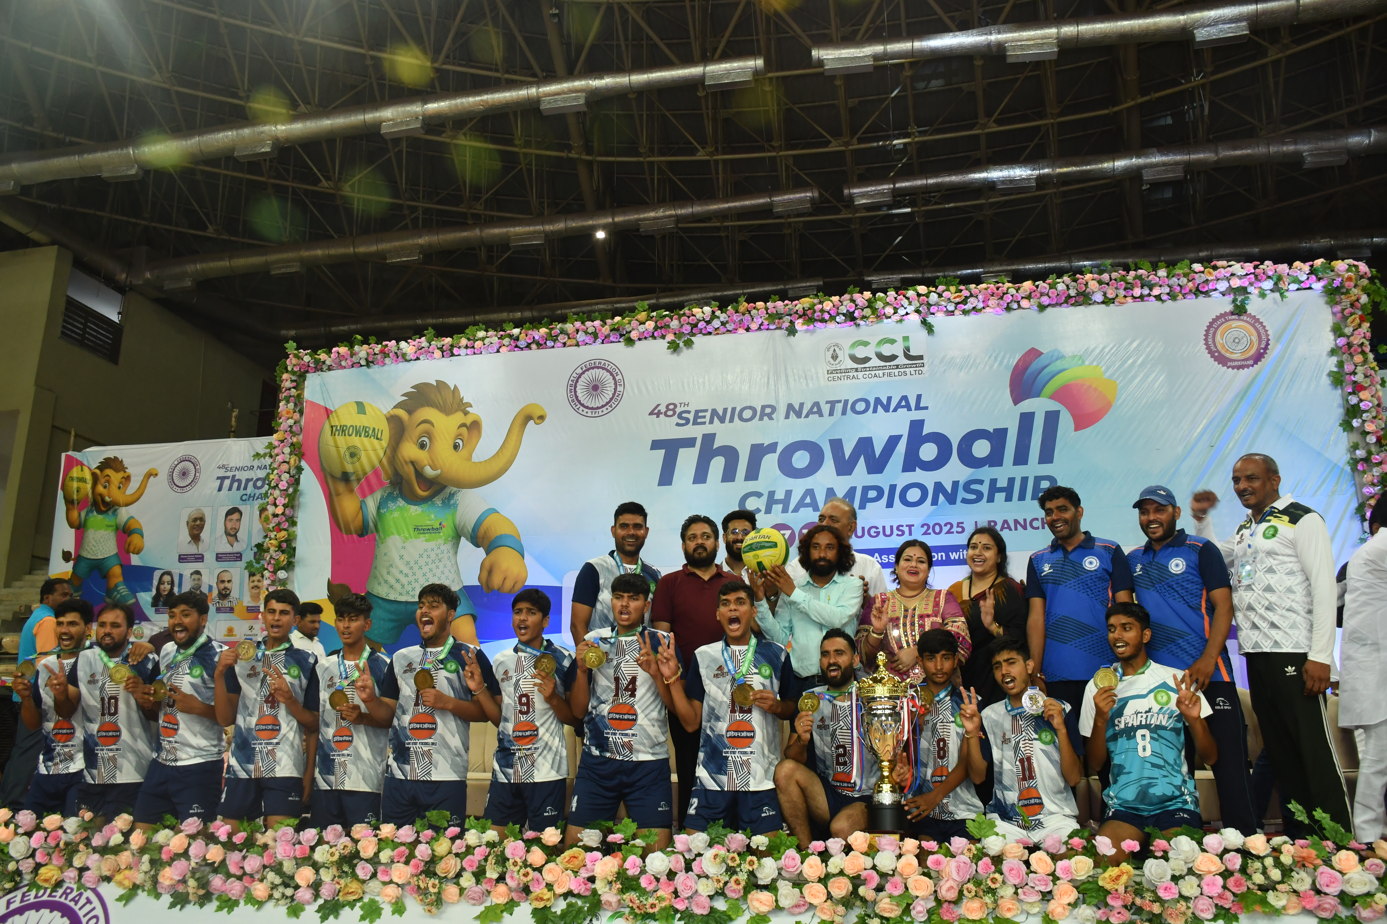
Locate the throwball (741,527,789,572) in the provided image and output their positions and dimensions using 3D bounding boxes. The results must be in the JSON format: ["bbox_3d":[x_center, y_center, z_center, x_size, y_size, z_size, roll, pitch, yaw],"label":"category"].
[{"bbox_3d":[0.322,0.395,4.680,0.212,0.212,0.212,-3,-12,10],"label":"throwball"}]

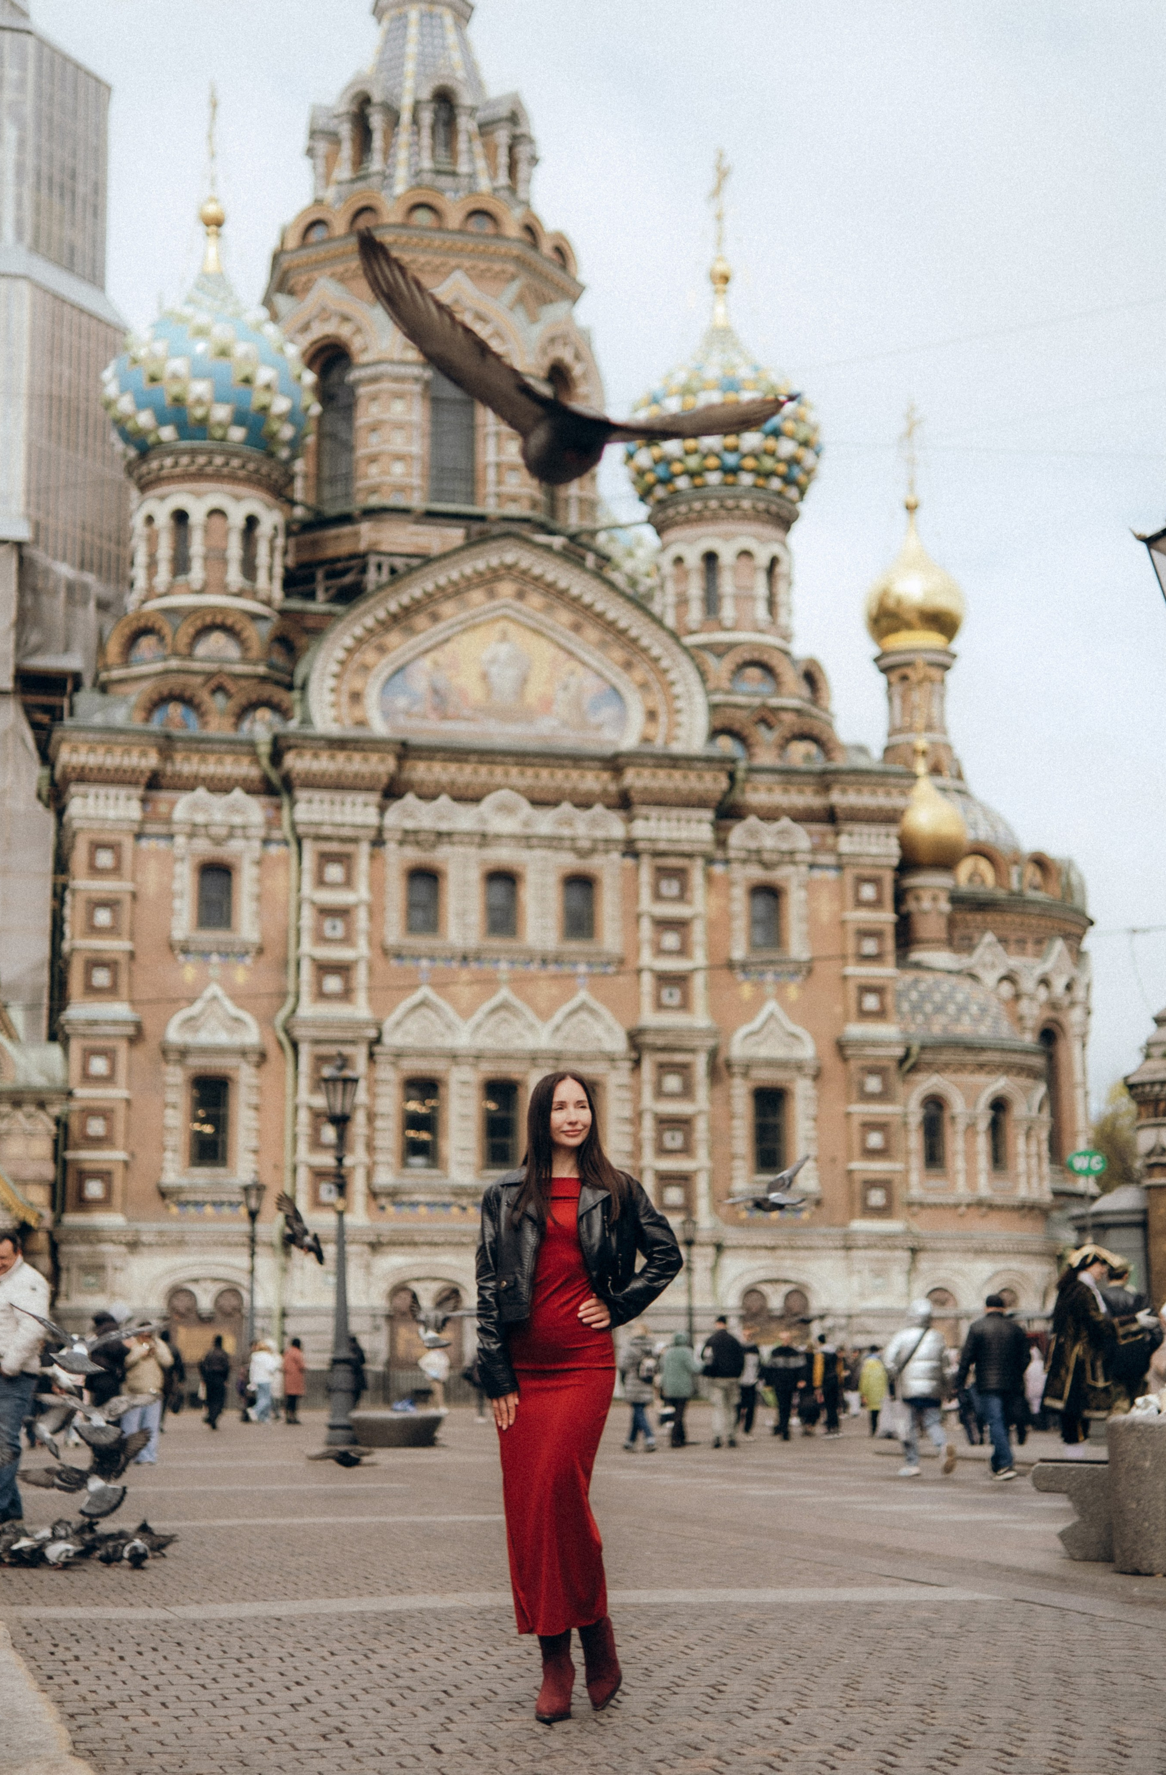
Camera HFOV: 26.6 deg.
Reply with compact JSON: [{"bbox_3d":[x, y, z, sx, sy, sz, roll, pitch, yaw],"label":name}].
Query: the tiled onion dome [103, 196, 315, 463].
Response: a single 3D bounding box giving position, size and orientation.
[{"bbox_3d":[-13.186,-19.964,87.520,7.733,9.757,7.733,2,-11,-13],"label":"tiled onion dome"}]

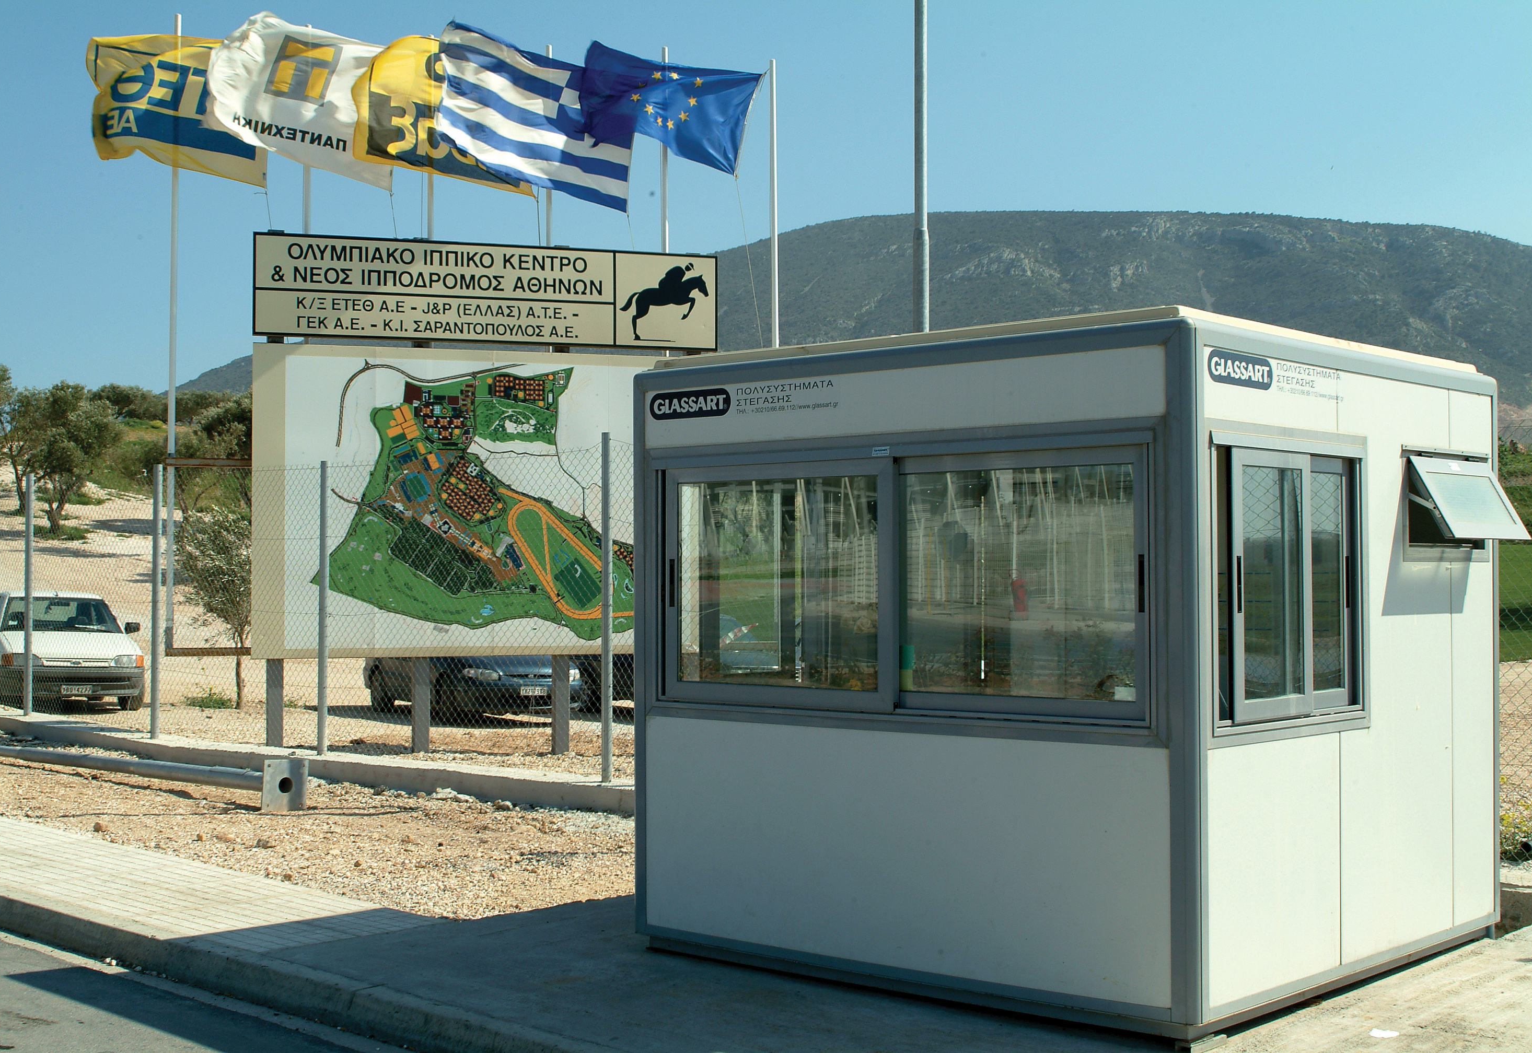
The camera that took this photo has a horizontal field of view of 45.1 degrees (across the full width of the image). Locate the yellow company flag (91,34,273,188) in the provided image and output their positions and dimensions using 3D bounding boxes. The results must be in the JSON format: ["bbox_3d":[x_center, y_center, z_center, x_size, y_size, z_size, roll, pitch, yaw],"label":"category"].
[{"bbox_3d":[-4.519,-3.183,14.200,1.420,1.030,0.350,1,-2,-31],"label":"yellow company flag"}]

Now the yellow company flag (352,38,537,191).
[{"bbox_3d":[-2.589,-3.283,14.800,1.500,1.120,0.350,1,-2,-31],"label":"yellow company flag"}]

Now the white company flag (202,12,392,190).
[{"bbox_3d":[-3.681,-3.320,14.500,1.500,1.200,0.350,1,-2,-31],"label":"white company flag"}]

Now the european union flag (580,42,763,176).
[{"bbox_3d":[-0.772,-3.453,15.350,1.650,0.950,0.350,1,-2,-31],"label":"european union flag"}]

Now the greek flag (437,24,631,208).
[{"bbox_3d":[-1.866,-3.302,15.000,1.720,1.270,0.350,1,-2,-31],"label":"greek flag"}]

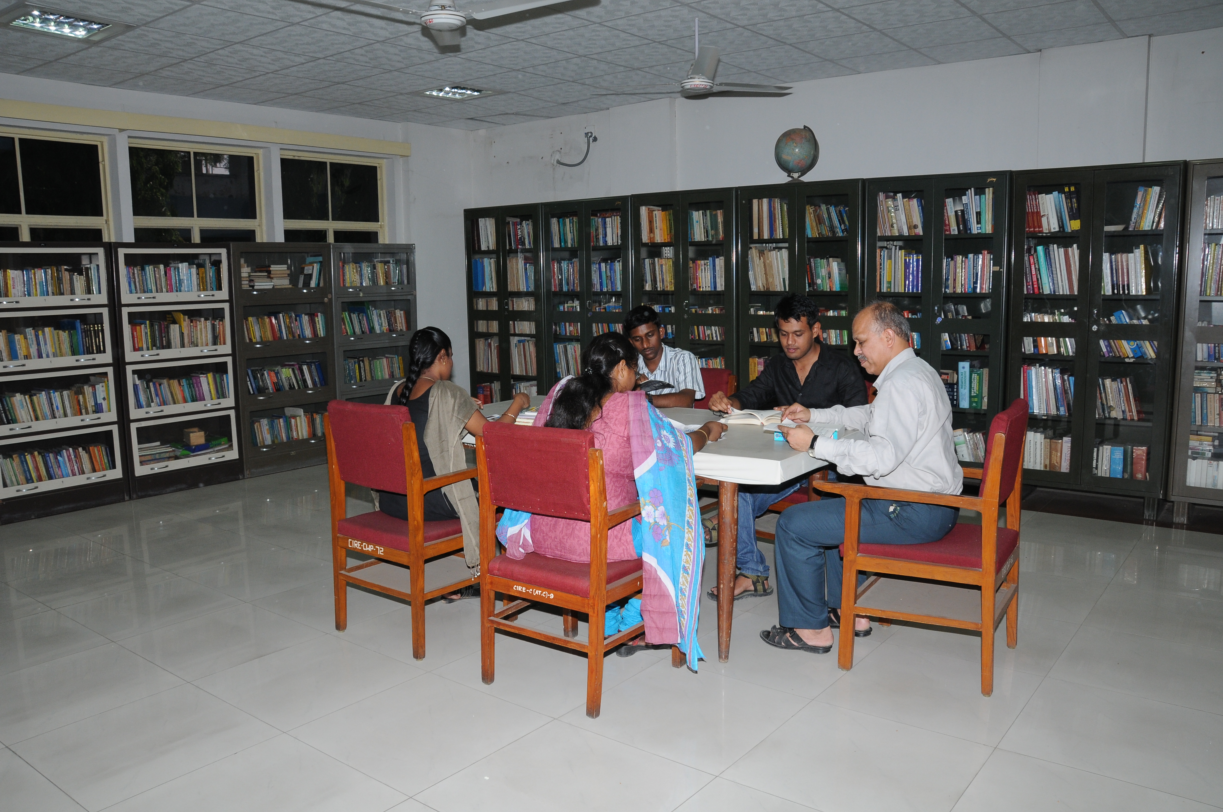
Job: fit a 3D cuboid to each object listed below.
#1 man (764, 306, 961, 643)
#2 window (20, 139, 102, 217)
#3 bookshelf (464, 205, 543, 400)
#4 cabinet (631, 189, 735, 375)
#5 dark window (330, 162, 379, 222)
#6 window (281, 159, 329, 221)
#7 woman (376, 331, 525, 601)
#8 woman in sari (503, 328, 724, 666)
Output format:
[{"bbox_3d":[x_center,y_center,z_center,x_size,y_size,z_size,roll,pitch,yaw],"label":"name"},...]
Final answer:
[{"bbox_3d":[0.926,0.261,3.336,0.720,1.280,0.520,4,9,31],"label":"man"},{"bbox_3d":[-3.643,-1.507,6.081,0.050,0.500,0.521,5,10,37],"label":"window"},{"bbox_3d":[-0.788,-0.726,8.087,0.920,2.000,0.450,5,10,37],"label":"bookshelf"},{"bbox_3d":[0.659,-0.593,6.991,0.910,2.000,0.450,5,10,37],"label":"cabinet"},{"bbox_3d":[-2.154,-1.795,7.710,0.050,0.480,0.540,5,10,37],"label":"dark window"},{"bbox_3d":[-2.530,-1.776,7.550,0.050,0.489,0.477,5,10,37],"label":"window"},{"bbox_3d":[-0.611,0.271,3.726,0.500,1.190,0.770,5,10,37],"label":"woman"},{"bbox_3d":[0.040,0.340,3.244,0.580,1.190,0.780,7,11,43],"label":"woman in sari"}]

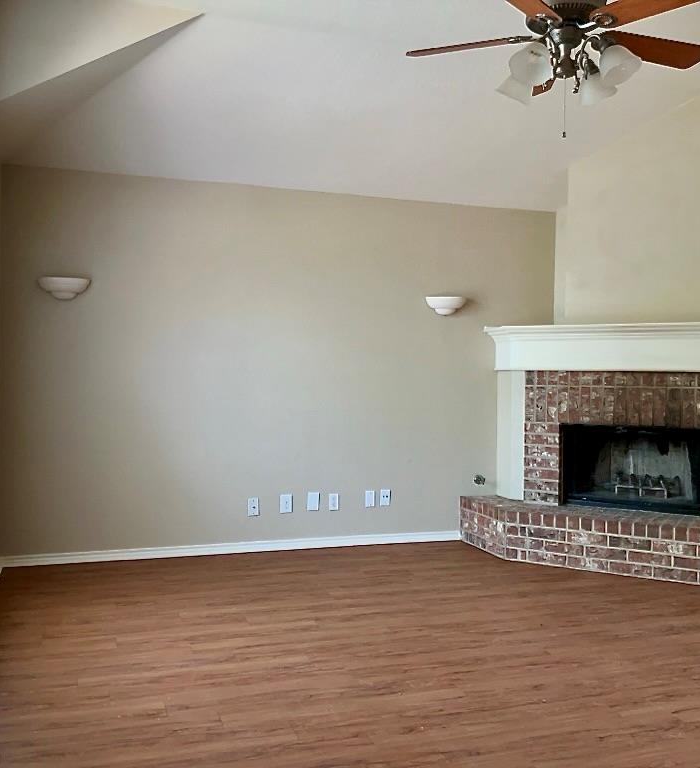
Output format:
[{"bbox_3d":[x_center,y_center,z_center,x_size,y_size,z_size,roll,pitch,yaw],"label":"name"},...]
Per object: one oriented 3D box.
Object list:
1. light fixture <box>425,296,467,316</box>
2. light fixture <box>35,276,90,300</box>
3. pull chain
[{"bbox_3d":[0.719,-0.548,5.680,0.315,0.133,0.150,0,1,-19],"label":"light fixture"},{"bbox_3d":[-1.737,-0.576,4.867,0.315,0.132,0.150,0,1,-19],"label":"light fixture"},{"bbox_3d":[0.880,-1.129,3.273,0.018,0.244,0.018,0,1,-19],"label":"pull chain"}]

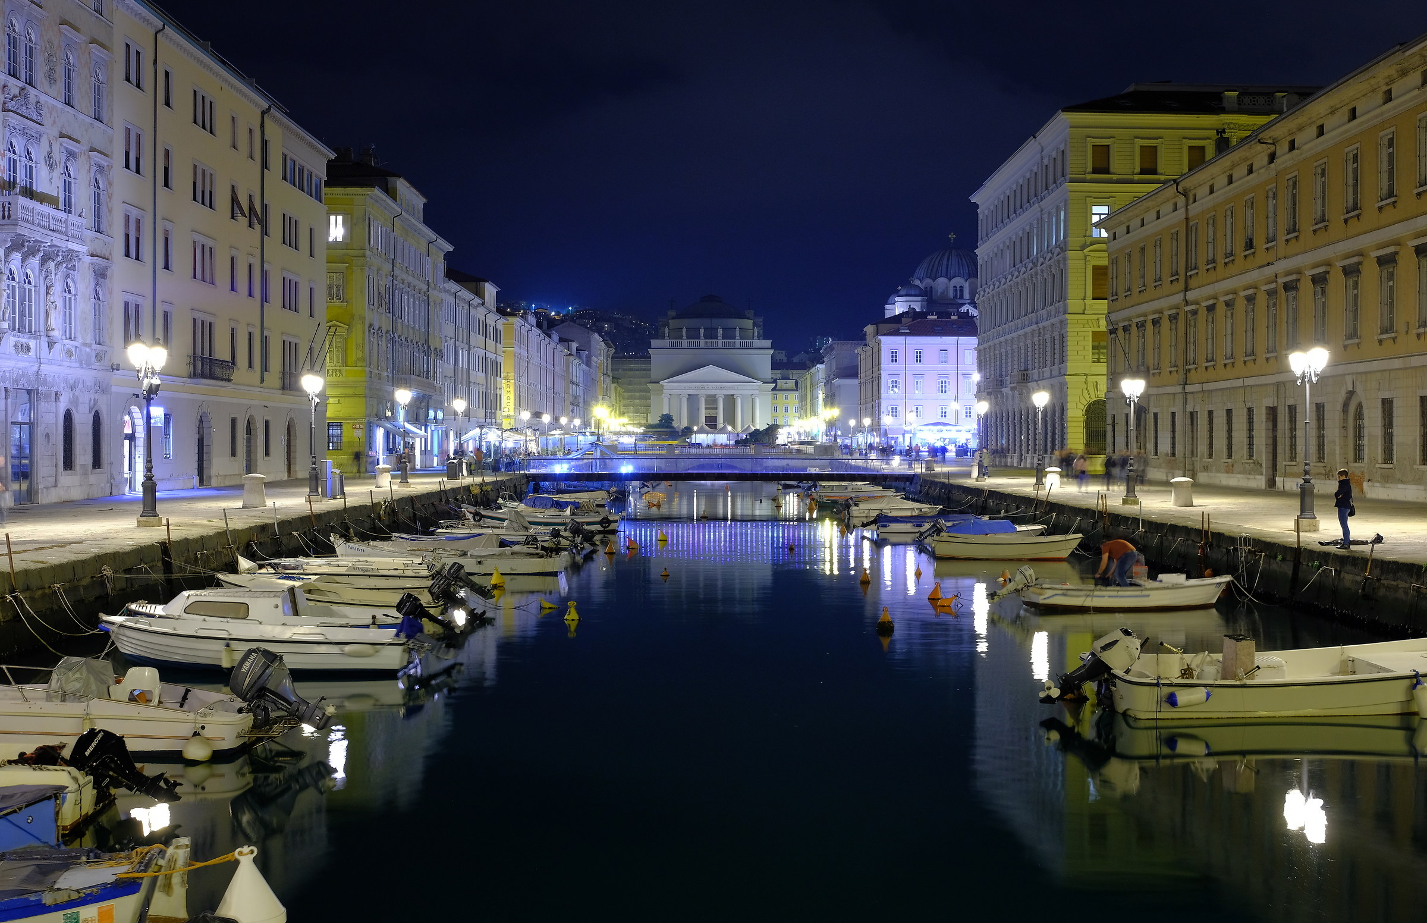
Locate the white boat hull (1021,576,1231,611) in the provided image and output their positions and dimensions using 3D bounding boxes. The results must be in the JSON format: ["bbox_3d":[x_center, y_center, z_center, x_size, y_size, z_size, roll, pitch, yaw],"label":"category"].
[{"bbox_3d":[10.101,3.148,39.694,5.020,0.820,1.900,0,1,0],"label":"white boat hull"}]

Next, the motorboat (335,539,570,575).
[{"bbox_3d":[-7.859,2.787,49.391,7.000,1.100,2.300,0,1,0],"label":"motorboat"}]

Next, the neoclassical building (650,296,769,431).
[{"bbox_3d":[-0.600,-20.000,357.000,26.500,34.000,46.000,0,0,0],"label":"neoclassical building"}]

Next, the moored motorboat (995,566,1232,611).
[{"bbox_3d":[9.726,3.032,39.693,5.770,1.050,1.900,0,1,0],"label":"moored motorboat"}]

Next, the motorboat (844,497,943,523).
[{"bbox_3d":[8.919,2.363,81.000,4.800,1.250,1.800,0,0,0],"label":"motorboat"}]

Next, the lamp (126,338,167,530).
[{"bbox_3d":[-15.199,-0.810,43.700,1.050,5.000,1.000,0,0,0],"label":"lamp"}]

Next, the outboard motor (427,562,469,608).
[{"bbox_3d":[-5.376,2.835,34.000,1.300,0.600,0.420,38,0,0],"label":"outboard motor"}]

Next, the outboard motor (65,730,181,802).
[{"bbox_3d":[-6.091,3.148,16.800,1.120,0.550,0.400,37,0,0],"label":"outboard motor"}]

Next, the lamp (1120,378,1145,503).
[{"bbox_3d":[15.830,-0.764,61.595,0.920,4.800,0.920,0,1,0],"label":"lamp"}]

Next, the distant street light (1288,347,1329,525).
[{"bbox_3d":[15.284,-0.660,41.800,1.050,4.950,1.000,0,0,0],"label":"distant street light"}]

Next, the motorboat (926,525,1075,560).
[{"bbox_3d":[9.942,2.644,56.039,5.600,1.300,2.000,0,1,0],"label":"motorboat"}]

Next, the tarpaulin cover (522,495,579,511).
[{"bbox_3d":[-7.707,1.900,77.131,2.600,0.650,1.800,0,1,0],"label":"tarpaulin cover"}]

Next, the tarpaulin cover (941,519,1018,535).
[{"bbox_3d":[8.891,2.175,54.000,2.450,0.550,1.600,0,0,0],"label":"tarpaulin cover"}]

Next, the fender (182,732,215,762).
[{"bbox_3d":[-6.379,3.512,20.148,0.380,0.380,0.380,0,1,0],"label":"fender"}]

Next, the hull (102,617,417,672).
[{"bbox_3d":[-7.984,3.192,28.644,5.650,0.930,2.000,0,1,0],"label":"hull"}]

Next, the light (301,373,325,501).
[{"bbox_3d":[-15.174,-0.995,61.700,0.950,4.950,0.900,0,0,0],"label":"light"}]

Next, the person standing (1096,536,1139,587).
[{"bbox_3d":[9.817,2.583,39.637,1.050,1.250,0.600,0,1,0],"label":"person standing"}]

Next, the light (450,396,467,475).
[{"bbox_3d":[-15.400,-1.325,98.691,0.880,4.800,0.880,0,1,0],"label":"light"}]

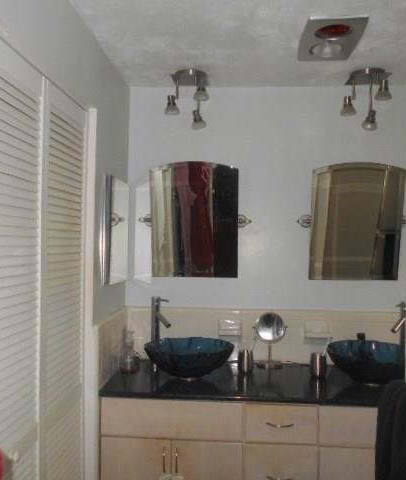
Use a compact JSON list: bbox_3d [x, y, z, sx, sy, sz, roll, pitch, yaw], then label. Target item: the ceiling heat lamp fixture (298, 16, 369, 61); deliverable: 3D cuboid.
[{"bbox_3d":[0.542,-0.842,2.048,0.225,0.030,0.437,1,0,4],"label":"ceiling heat lamp fixture"}]

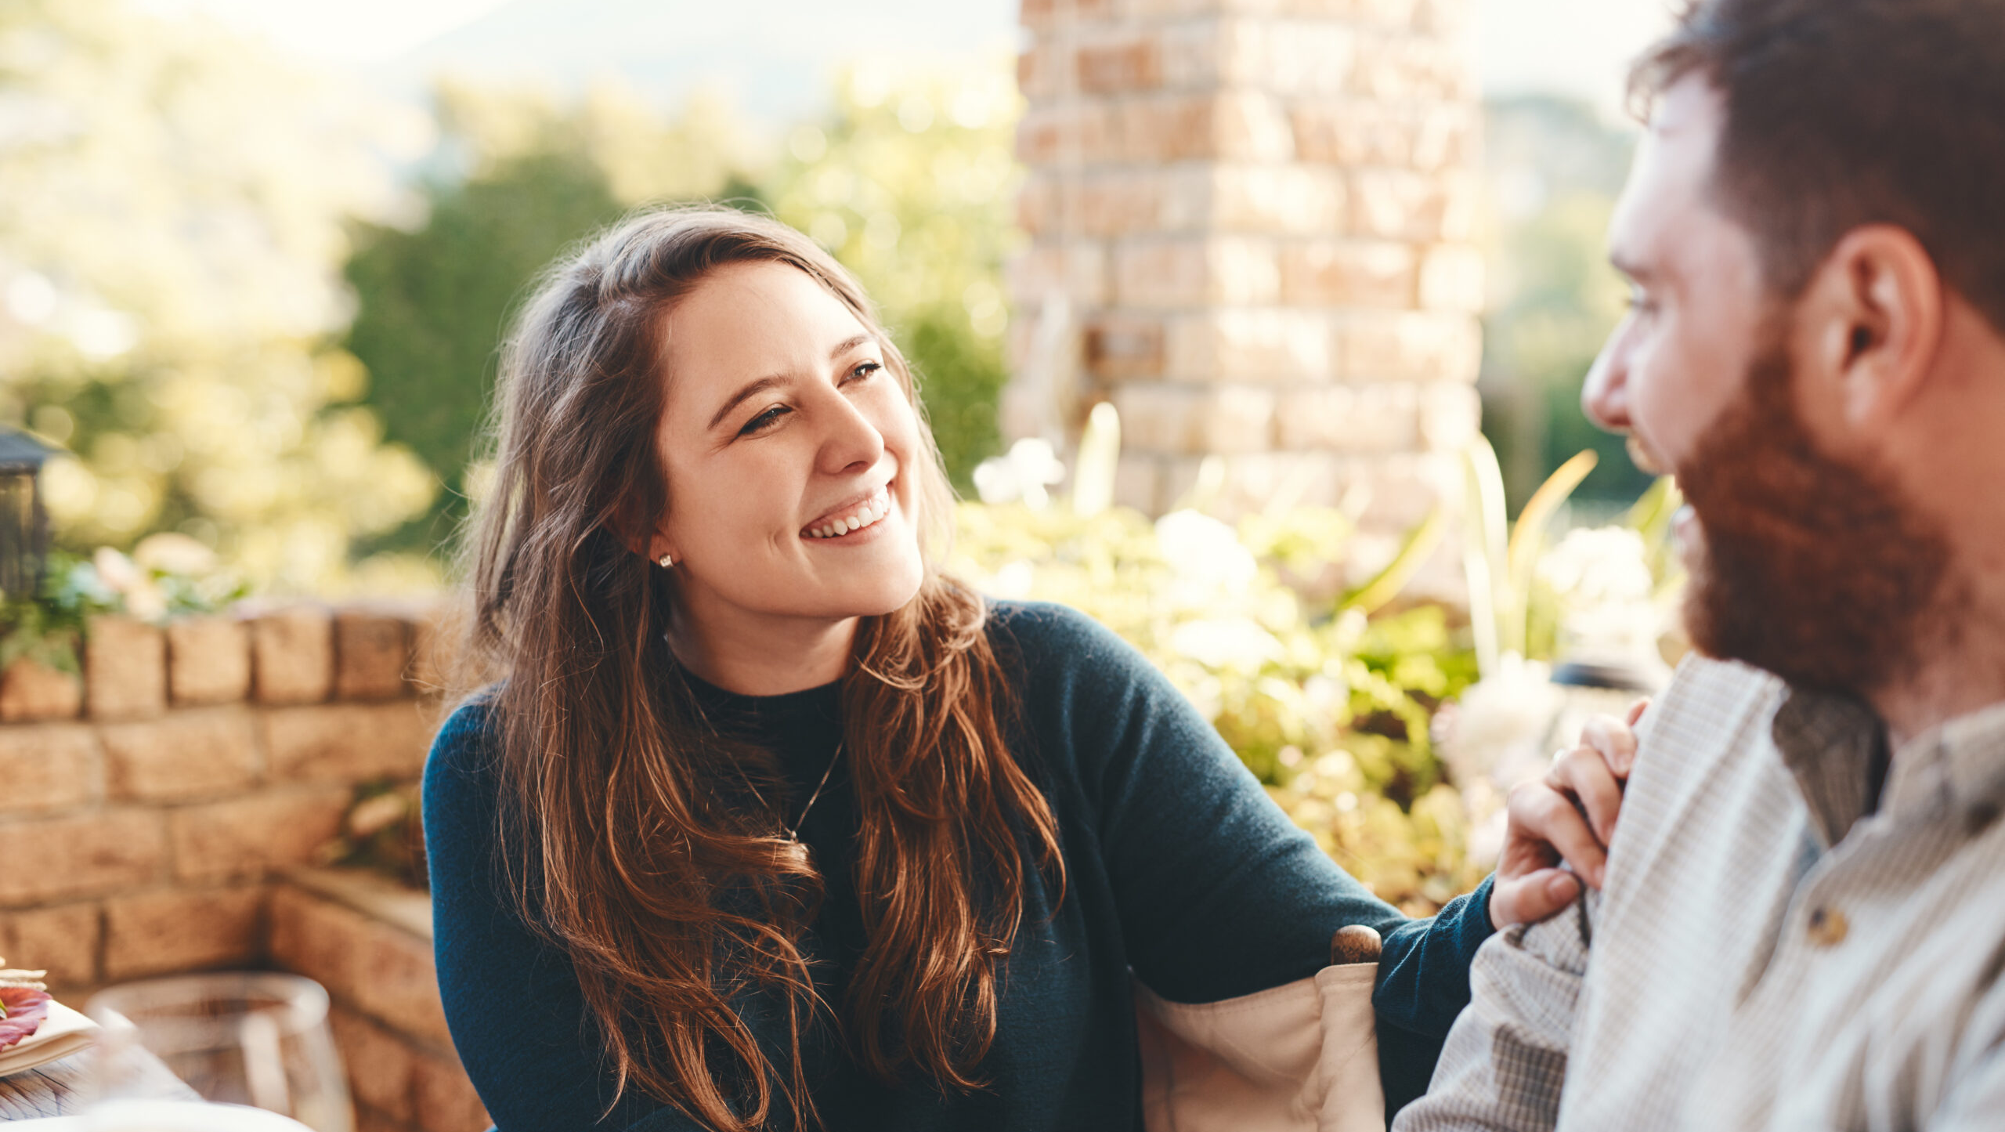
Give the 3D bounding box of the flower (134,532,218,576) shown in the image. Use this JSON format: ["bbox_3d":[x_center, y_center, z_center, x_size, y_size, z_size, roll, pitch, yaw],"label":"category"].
[{"bbox_3d":[-0.808,-0.011,2.720,0.082,0.043,0.075,0,2,0],"label":"flower"}]

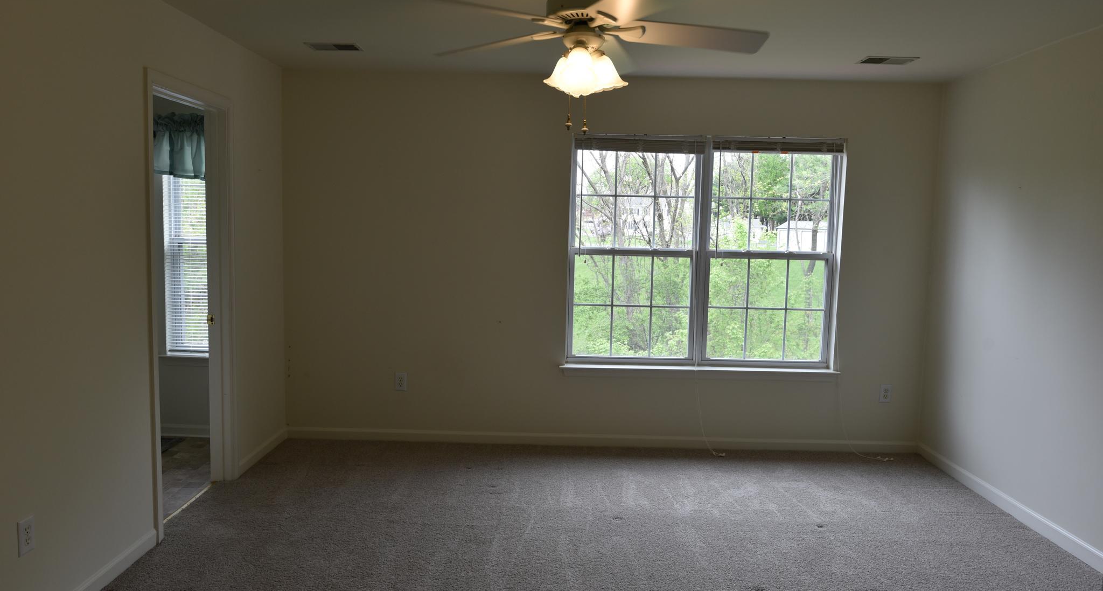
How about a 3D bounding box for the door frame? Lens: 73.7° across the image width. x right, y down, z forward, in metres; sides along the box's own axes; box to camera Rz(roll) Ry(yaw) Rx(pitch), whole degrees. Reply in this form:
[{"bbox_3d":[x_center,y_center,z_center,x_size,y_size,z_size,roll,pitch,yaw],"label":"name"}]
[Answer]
[{"bbox_3d":[-1.799,0.035,3.620,0.130,2.098,0.830,1,6,0],"label":"door frame"}]

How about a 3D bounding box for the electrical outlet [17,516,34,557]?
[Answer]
[{"bbox_3d":[-1.763,0.810,2.477,0.009,0.115,0.074,1,6,0],"label":"electrical outlet"}]

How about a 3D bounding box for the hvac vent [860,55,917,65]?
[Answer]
[{"bbox_3d":[1.870,-1.299,4.105,0.296,0.018,0.200,1,6,0],"label":"hvac vent"}]

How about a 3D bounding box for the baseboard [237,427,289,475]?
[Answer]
[{"bbox_3d":[-1.765,0.957,4.528,0.016,0.083,0.788,1,6,0],"label":"baseboard"}]

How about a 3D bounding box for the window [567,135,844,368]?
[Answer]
[{"bbox_3d":[1.000,-0.272,4.830,1.758,1.494,0.099,1,6,0],"label":"window"}]

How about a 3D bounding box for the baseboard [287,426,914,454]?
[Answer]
[{"bbox_3d":[0.336,0.968,4.914,4.217,0.083,0.016,1,6,0],"label":"baseboard"}]

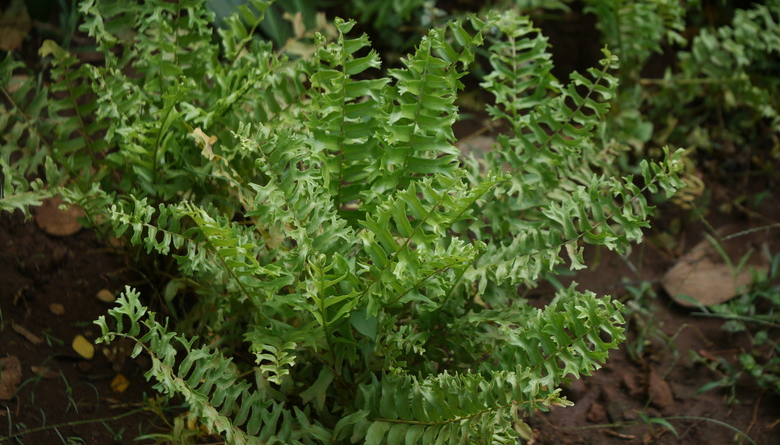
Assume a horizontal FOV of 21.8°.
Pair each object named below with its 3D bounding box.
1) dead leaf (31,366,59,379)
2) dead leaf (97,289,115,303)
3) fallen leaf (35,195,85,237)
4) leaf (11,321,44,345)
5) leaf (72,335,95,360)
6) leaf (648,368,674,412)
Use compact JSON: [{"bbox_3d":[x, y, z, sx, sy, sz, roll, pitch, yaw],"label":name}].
[{"bbox_3d":[-0.418,0.181,2.444,0.041,0.008,0.019,14,34,22],"label":"dead leaf"},{"bbox_3d":[-0.363,0.095,2.588,0.017,0.006,0.029,-19,36,-29],"label":"dead leaf"},{"bbox_3d":[-0.449,-0.010,2.762,0.063,0.012,0.108,-2,31,-3],"label":"fallen leaf"},{"bbox_3d":[-0.452,0.136,2.520,0.012,0.008,0.062,-25,39,-36],"label":"leaf"},{"bbox_3d":[-0.376,0.153,2.491,0.020,0.008,0.044,-22,47,-22],"label":"leaf"},{"bbox_3d":[0.318,0.197,2.415,0.024,0.014,0.066,-8,44,-9],"label":"leaf"}]

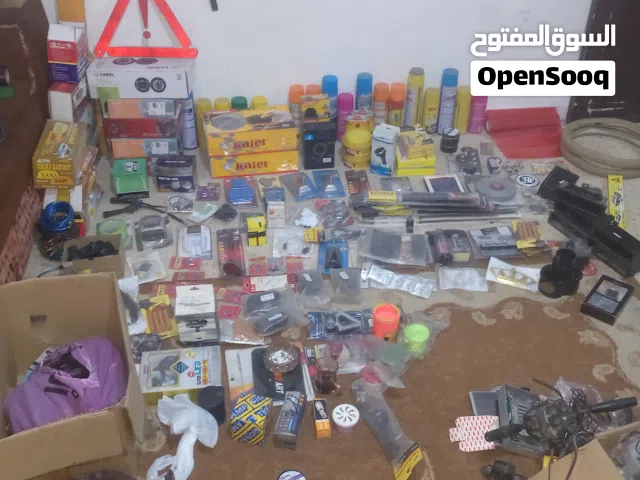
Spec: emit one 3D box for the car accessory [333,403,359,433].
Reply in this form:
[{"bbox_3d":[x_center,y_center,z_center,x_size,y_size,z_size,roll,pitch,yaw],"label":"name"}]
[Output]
[{"bbox_3d":[0.065,0.449,1.845,0.068,0.030,0.068,0,35,0],"label":"car accessory"}]

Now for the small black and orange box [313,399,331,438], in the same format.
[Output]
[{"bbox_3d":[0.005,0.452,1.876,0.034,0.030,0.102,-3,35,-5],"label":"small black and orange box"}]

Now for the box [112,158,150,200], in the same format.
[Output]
[{"bbox_3d":[-0.708,-0.231,2.792,0.117,0.092,0.120,-5,36,-7],"label":"box"}]

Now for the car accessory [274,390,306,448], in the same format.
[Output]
[{"bbox_3d":[-0.072,0.452,1.852,0.051,0.055,0.137,5,35,7],"label":"car accessory"}]

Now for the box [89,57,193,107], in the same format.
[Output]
[{"bbox_3d":[-0.659,-0.614,2.756,0.360,0.106,0.180,-1,35,-1],"label":"box"}]

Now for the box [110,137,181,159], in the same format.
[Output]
[{"bbox_3d":[-0.669,-0.404,2.895,0.242,0.080,0.190,-2,35,-3],"label":"box"}]

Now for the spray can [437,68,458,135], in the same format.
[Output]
[{"bbox_3d":[0.547,-0.585,3.137,0.065,0.280,0.065,0,35,0],"label":"spray can"}]

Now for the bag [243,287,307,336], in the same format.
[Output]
[{"bbox_3d":[-0.134,0.215,2.213,0.170,0.050,0.145,-8,37,-11],"label":"bag"}]

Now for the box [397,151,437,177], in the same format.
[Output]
[{"bbox_3d":[0.375,-0.318,2.941,0.144,0.064,0.135,-1,35,-2],"label":"box"}]

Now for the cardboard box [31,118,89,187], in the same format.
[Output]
[{"bbox_3d":[-0.928,-0.310,2.650,0.130,0.107,0.287,-5,36,-6],"label":"cardboard box"}]

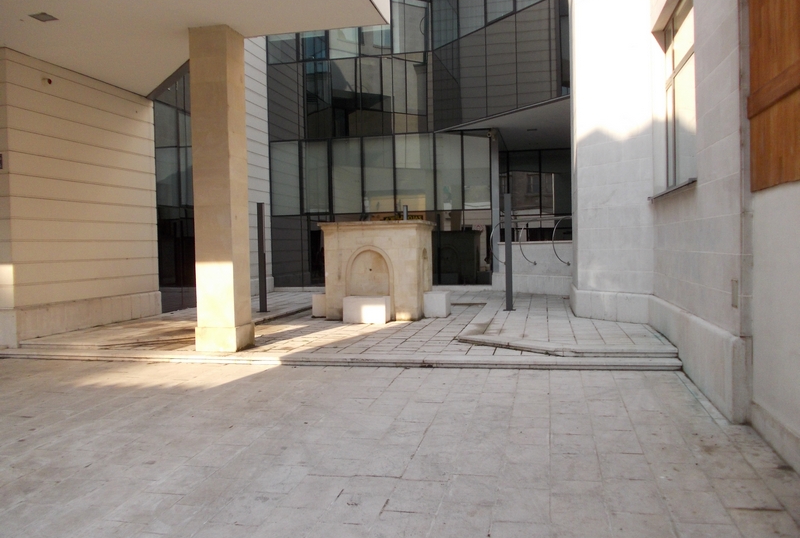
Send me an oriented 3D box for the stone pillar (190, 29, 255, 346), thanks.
[{"bbox_3d":[-2.255,-0.963,8.172,0.540,3.970,0.530,-1,2,13],"label":"stone pillar"}]

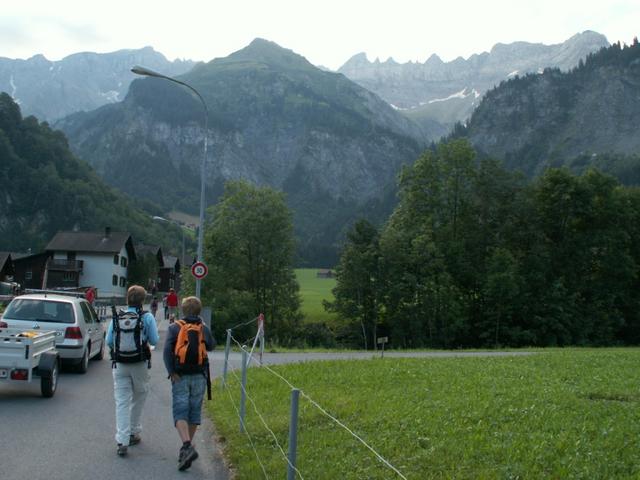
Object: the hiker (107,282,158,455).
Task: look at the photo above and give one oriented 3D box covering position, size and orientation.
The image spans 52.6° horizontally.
[{"bbox_3d":[-1.977,1.353,6.901,0.540,1.722,0.640,3,-5,-12],"label":"hiker"}]

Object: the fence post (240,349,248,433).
[{"bbox_3d":[-0.921,1.829,7.874,0.055,1.007,0.055,2,-5,0],"label":"fence post"}]

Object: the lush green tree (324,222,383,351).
[{"bbox_3d":[1.071,1.407,21.432,1.900,4.233,1.900,2,-5,0],"label":"lush green tree"}]

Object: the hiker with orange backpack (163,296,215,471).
[{"bbox_3d":[-1.297,1.395,6.533,0.520,1.623,0.660,3,-5,-12],"label":"hiker with orange backpack"}]

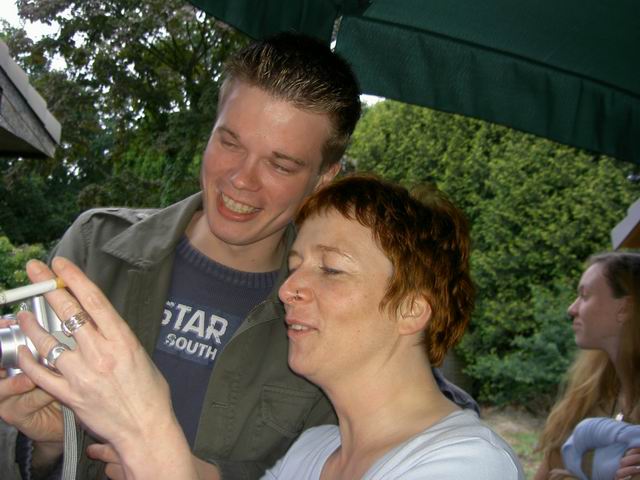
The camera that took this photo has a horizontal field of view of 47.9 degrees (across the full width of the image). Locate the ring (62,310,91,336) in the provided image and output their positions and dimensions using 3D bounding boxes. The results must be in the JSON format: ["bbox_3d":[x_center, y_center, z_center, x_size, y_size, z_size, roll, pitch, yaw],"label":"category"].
[{"bbox_3d":[-0.191,0.066,0.565,0.021,0.009,0.021,-34,-10,-19],"label":"ring"}]

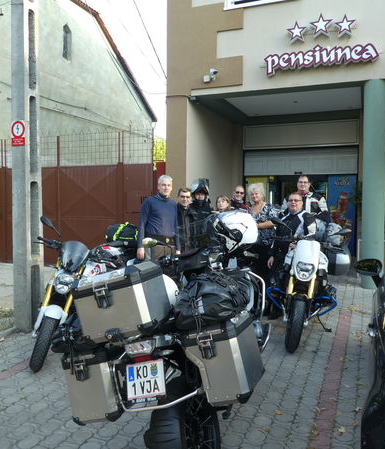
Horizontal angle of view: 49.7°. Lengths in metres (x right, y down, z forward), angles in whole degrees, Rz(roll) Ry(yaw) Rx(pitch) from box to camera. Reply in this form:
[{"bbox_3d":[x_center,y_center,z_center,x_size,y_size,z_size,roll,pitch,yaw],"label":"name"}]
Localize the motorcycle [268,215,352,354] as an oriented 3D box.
[{"bbox_3d":[1.380,0.624,5.000,0.920,1.330,2.150,1,2,21],"label":"motorcycle"}]

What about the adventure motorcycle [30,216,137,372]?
[{"bbox_3d":[-1.090,0.645,4.500,0.900,1.330,2.150,1,2,20],"label":"adventure motorcycle"}]

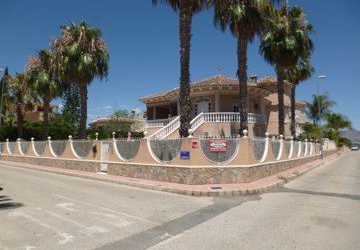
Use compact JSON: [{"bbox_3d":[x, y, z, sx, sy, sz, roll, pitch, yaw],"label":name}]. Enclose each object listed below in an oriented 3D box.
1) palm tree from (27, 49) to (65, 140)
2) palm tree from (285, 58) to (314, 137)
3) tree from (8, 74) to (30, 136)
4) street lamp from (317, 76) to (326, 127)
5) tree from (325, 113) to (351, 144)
[{"bbox_3d":[-11.603,-1.687,21.523,3.240,9.940,3.240,0,-5,0],"label":"palm tree"},{"bbox_3d":[11.492,-1.514,24.519,2.920,10.100,2.920,0,-5,0],"label":"palm tree"},{"bbox_3d":[-16.193,-0.845,25.164,2.400,8.880,2.400,0,-5,0],"label":"tree"},{"bbox_3d":[17.431,-1.002,30.457,1.150,10.300,0.300,-4,-6,37],"label":"street lamp"},{"bbox_3d":[32.893,1.736,52.042,5.420,8.330,5.420,0,-5,0],"label":"tree"}]

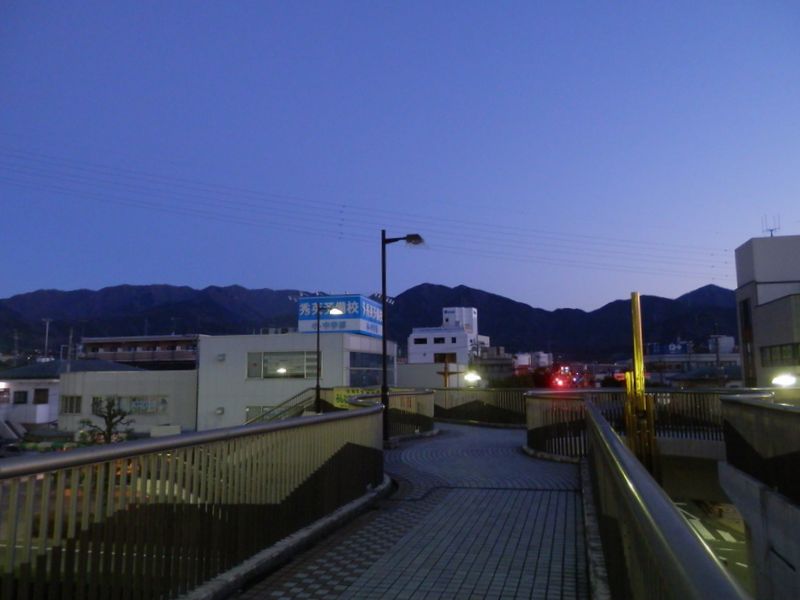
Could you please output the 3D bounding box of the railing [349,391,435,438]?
[{"bbox_3d":[0.124,2.774,13.551,0.600,1.180,4.400,-4,-8,21],"label":"railing"}]

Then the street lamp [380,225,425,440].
[{"bbox_3d":[0.056,0.766,13.739,0.950,5.030,0.260,-2,-8,8],"label":"street lamp"}]

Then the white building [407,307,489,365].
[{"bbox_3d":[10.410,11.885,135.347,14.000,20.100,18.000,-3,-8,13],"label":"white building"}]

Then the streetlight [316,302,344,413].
[{"bbox_3d":[-3.168,2.492,25.300,0.950,4.770,0.280,-2,-8,8],"label":"streetlight"}]

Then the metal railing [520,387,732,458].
[{"bbox_3d":[4.842,2.566,12.560,4.200,1.200,2.200,-3,-8,17],"label":"metal railing"}]

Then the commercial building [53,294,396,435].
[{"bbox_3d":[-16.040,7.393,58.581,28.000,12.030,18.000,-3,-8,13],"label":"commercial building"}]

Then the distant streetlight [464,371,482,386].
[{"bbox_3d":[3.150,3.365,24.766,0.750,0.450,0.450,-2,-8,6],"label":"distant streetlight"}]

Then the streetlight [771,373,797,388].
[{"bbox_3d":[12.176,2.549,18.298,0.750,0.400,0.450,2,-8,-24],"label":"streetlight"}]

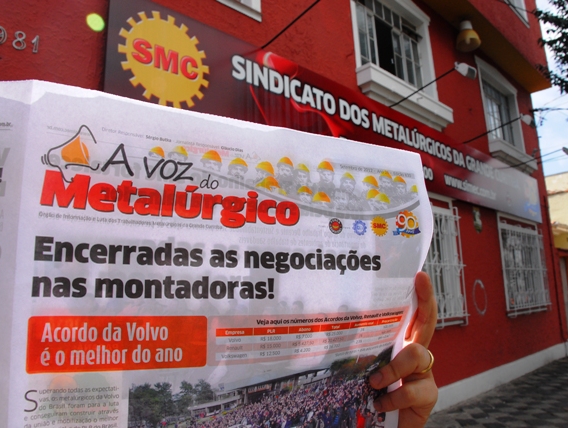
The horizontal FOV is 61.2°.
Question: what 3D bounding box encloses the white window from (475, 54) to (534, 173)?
[{"bbox_3d":[4.354,-1.872,9.436,0.295,1.829,2.227,-12,-14,42],"label":"white window"}]

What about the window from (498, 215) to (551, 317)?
[{"bbox_3d":[4.474,0.956,8.952,0.207,1.779,2.154,-12,-14,42],"label":"window"}]

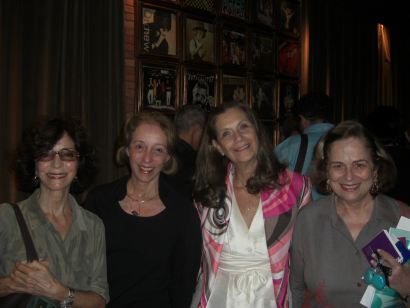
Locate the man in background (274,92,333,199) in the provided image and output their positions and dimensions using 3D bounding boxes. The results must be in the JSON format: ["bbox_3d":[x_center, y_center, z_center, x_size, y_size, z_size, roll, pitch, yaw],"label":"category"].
[{"bbox_3d":[0.615,0.500,2.620,0.540,1.720,0.360,-2,3,-34],"label":"man in background"}]

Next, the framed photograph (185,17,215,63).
[{"bbox_3d":[-0.035,-0.915,3.660,0.350,0.355,0.030,-3,3,-45],"label":"framed photograph"}]

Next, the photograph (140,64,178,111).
[{"bbox_3d":[-0.330,-0.485,3.380,0.350,0.355,0.030,-3,3,-45],"label":"photograph"}]

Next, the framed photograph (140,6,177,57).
[{"bbox_3d":[-0.330,-0.900,3.370,0.350,0.355,0.030,-3,3,-45],"label":"framed photograph"}]

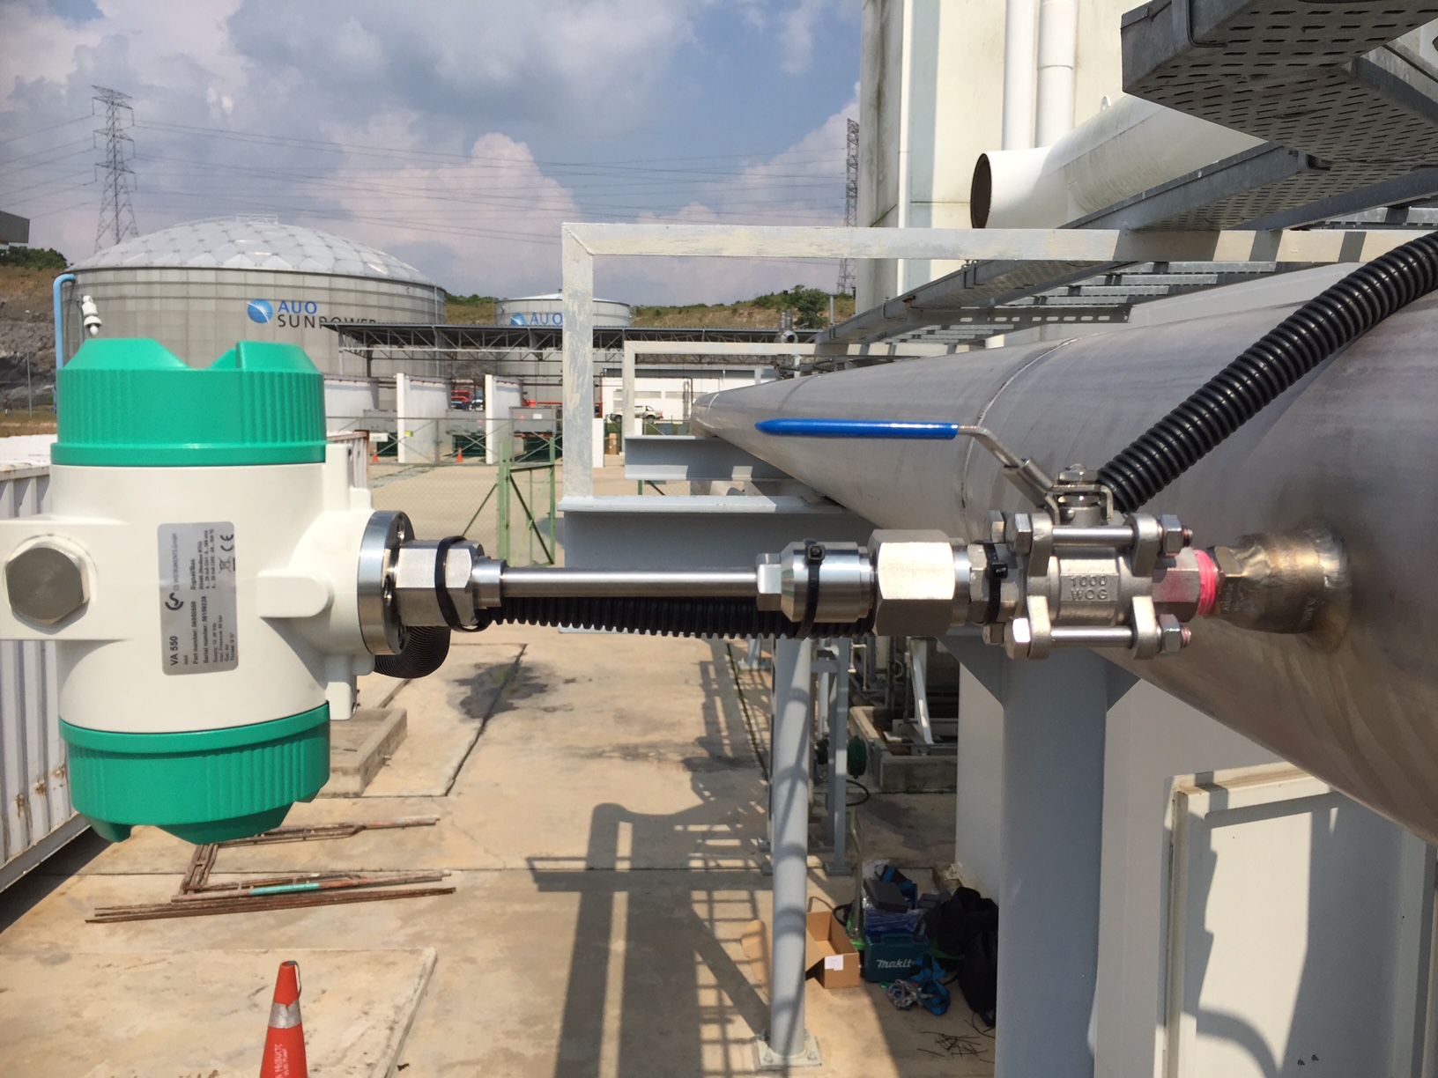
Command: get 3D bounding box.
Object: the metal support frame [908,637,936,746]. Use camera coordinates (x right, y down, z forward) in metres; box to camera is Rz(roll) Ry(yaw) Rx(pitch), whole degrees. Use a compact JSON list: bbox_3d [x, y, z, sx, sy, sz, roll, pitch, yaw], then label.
[{"bbox_3d":[1.734,1.256,10.222,0.150,0.870,0.500,0,7,-3],"label":"metal support frame"}]

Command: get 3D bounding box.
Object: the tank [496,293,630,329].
[{"bbox_3d":[-18.339,-21.203,142.231,15.500,15.450,15.500,0,7,-7],"label":"tank"}]

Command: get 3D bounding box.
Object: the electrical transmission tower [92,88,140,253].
[{"bbox_3d":[-119.388,-66.791,239.083,9.200,43.385,10.600,2,7,14],"label":"electrical transmission tower"}]

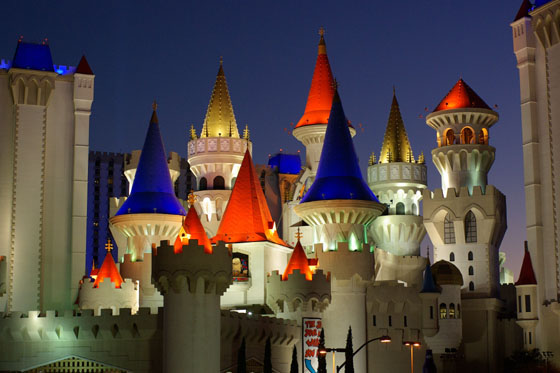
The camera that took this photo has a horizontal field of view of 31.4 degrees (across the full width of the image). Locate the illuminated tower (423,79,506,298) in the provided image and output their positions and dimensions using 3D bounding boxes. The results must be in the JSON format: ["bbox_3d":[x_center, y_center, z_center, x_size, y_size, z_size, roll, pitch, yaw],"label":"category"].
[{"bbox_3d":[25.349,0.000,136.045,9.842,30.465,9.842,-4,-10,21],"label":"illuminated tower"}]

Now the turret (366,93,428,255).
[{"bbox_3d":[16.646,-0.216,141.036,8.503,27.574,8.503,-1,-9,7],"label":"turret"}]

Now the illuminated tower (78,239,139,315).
[{"bbox_3d":[-21.306,11.185,124.005,7.476,9.458,7.476,1,-9,-10],"label":"illuminated tower"}]

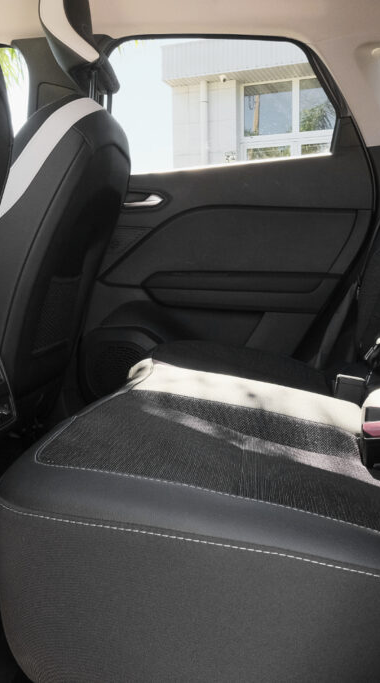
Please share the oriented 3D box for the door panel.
[{"bbox_3d":[0.085,-0.163,1.760,0.810,0.740,0.130,0,8,5],"label":"door panel"}]

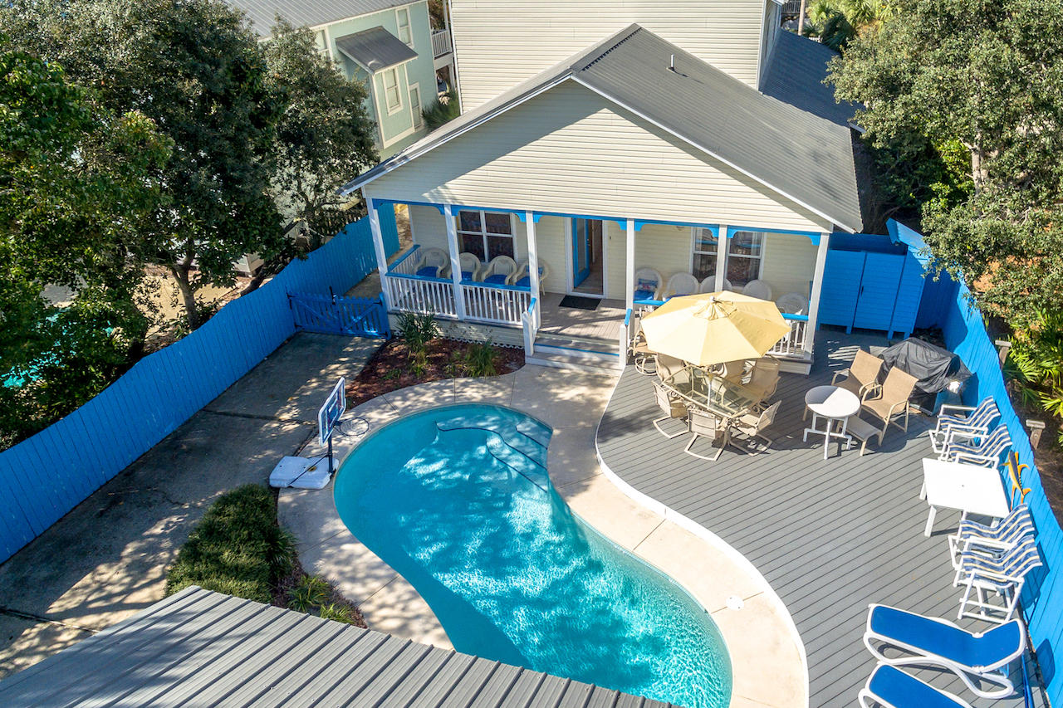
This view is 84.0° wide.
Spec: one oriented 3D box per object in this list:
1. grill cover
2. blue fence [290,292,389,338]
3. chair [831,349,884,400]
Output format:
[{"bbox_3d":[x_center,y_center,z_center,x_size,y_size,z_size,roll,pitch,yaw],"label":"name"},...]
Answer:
[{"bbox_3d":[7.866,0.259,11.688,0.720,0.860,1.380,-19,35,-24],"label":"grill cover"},{"bbox_3d":[-4.792,-0.967,14.695,2.520,1.150,0.100,5,32,13],"label":"blue fence"},{"bbox_3d":[5.944,0.558,10.944,0.800,1.000,0.650,-21,37,-22],"label":"chair"}]

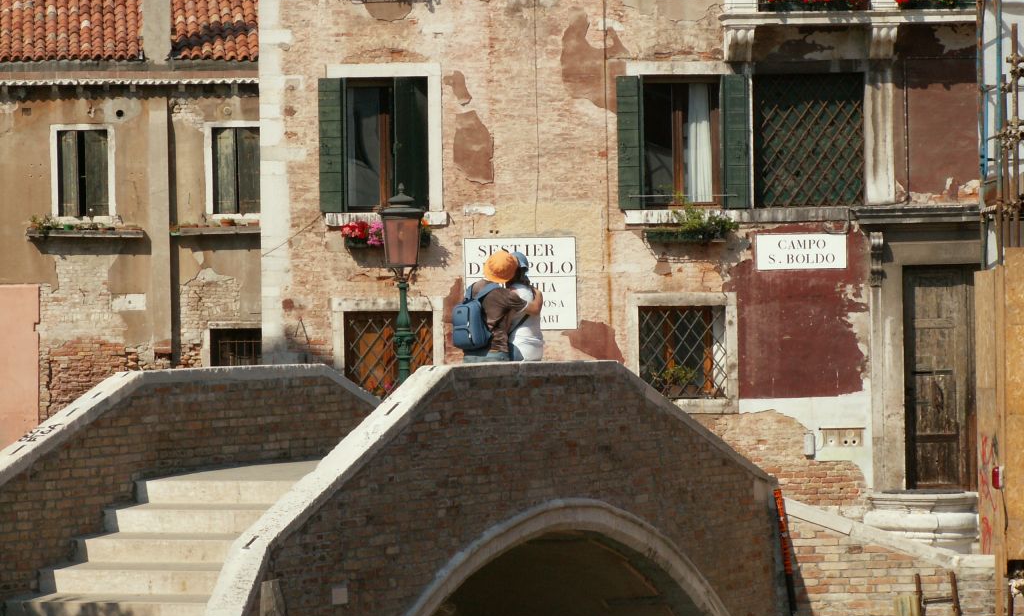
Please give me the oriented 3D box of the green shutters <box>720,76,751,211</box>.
[{"bbox_3d":[2.775,-2.055,47.008,0.372,1.688,0.090,-1,2,-3],"label":"green shutters"}]

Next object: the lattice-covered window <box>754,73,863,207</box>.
[{"bbox_3d":[3.707,-2.087,47.186,1.371,1.695,0.100,-1,2,-3],"label":"lattice-covered window"}]

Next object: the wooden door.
[{"bbox_3d":[5.370,0.878,47.510,0.941,2.823,0.100,-1,2,-3],"label":"wooden door"}]

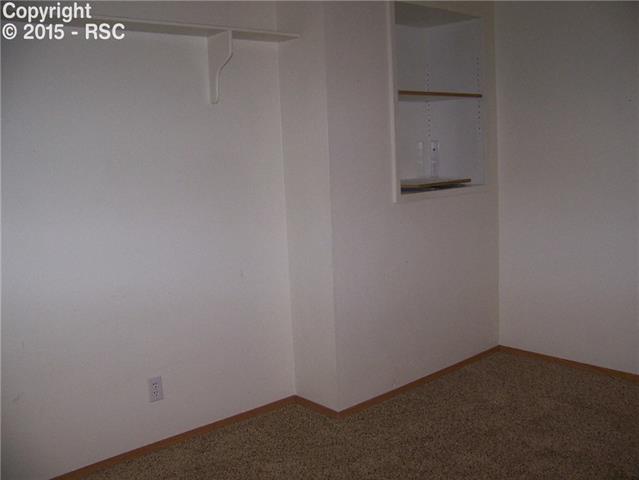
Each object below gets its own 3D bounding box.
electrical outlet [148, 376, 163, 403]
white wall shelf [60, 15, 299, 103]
[{"bbox_3d":[-0.783,0.723,3.112,0.069,0.114,0.010,-10,11,-40],"label":"electrical outlet"},{"bbox_3d":[-0.643,-0.804,2.957,1.315,0.333,0.180,-10,11,-40],"label":"white wall shelf"}]

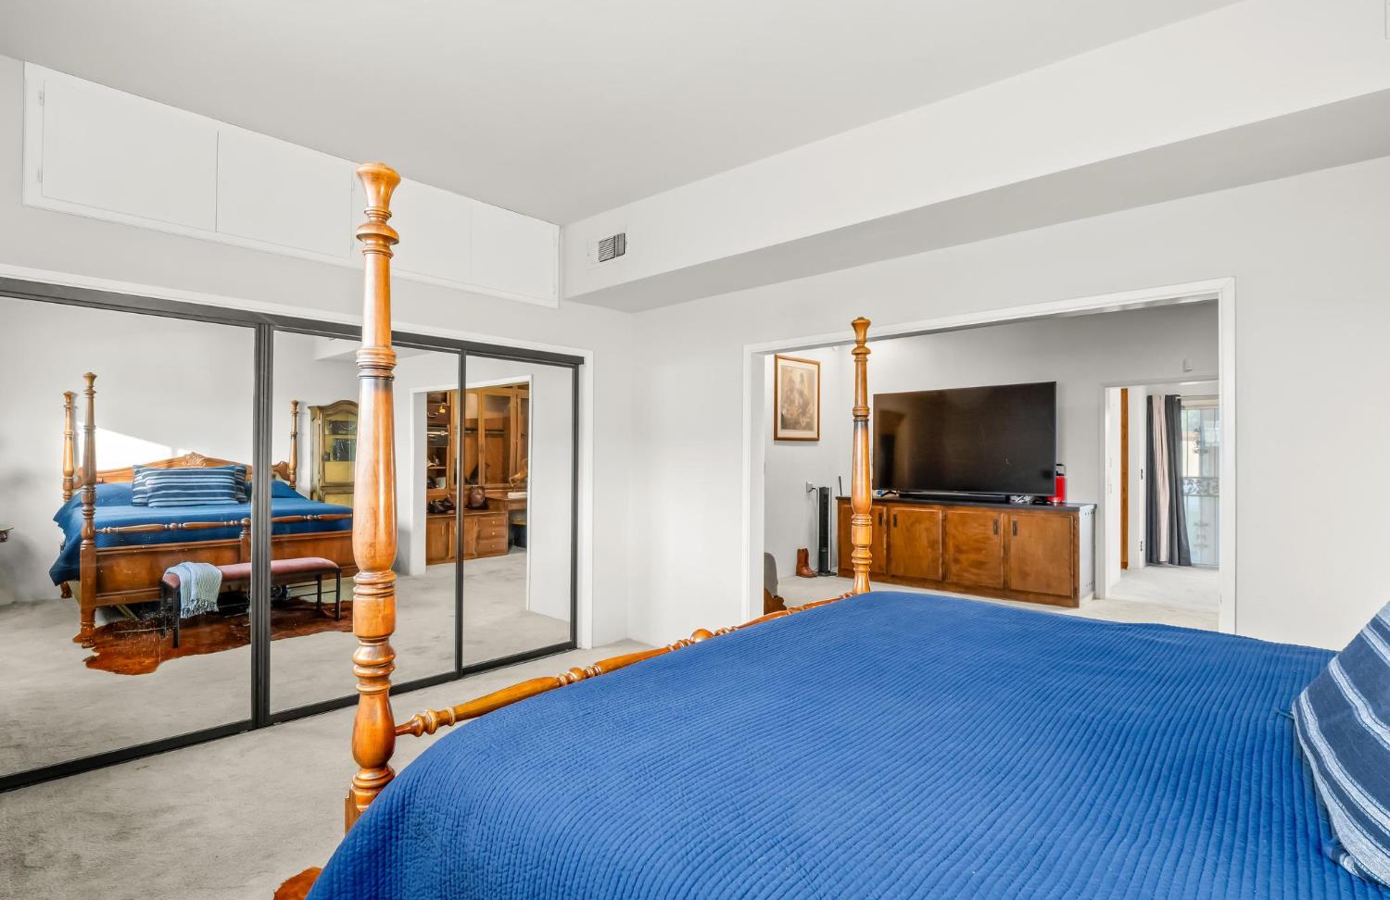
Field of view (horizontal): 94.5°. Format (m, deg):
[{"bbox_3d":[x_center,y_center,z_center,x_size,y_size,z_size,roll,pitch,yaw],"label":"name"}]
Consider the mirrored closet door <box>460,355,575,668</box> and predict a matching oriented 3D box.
[{"bbox_3d":[-1.151,0.401,4.290,0.035,2.011,0.870,-1,-1,44],"label":"mirrored closet door"}]

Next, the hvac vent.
[{"bbox_3d":[-0.553,-1.318,4.194,0.315,0.162,0.030,-1,-1,40],"label":"hvac vent"}]

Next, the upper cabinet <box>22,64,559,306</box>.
[{"bbox_3d":[-1.976,-1.285,3.678,0.400,0.586,2.574,-1,-1,44],"label":"upper cabinet"}]

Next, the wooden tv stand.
[{"bbox_3d":[2.762,0.998,6.851,2.423,0.912,0.590,-1,-1,39],"label":"wooden tv stand"}]

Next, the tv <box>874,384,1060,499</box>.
[{"bbox_3d":[2.801,-0.098,6.840,1.857,1.100,0.070,-1,-1,39],"label":"tv"}]

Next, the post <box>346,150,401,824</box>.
[{"bbox_3d":[-0.646,0.401,1.292,0.094,1.960,0.094,-1,-1,44],"label":"post"}]

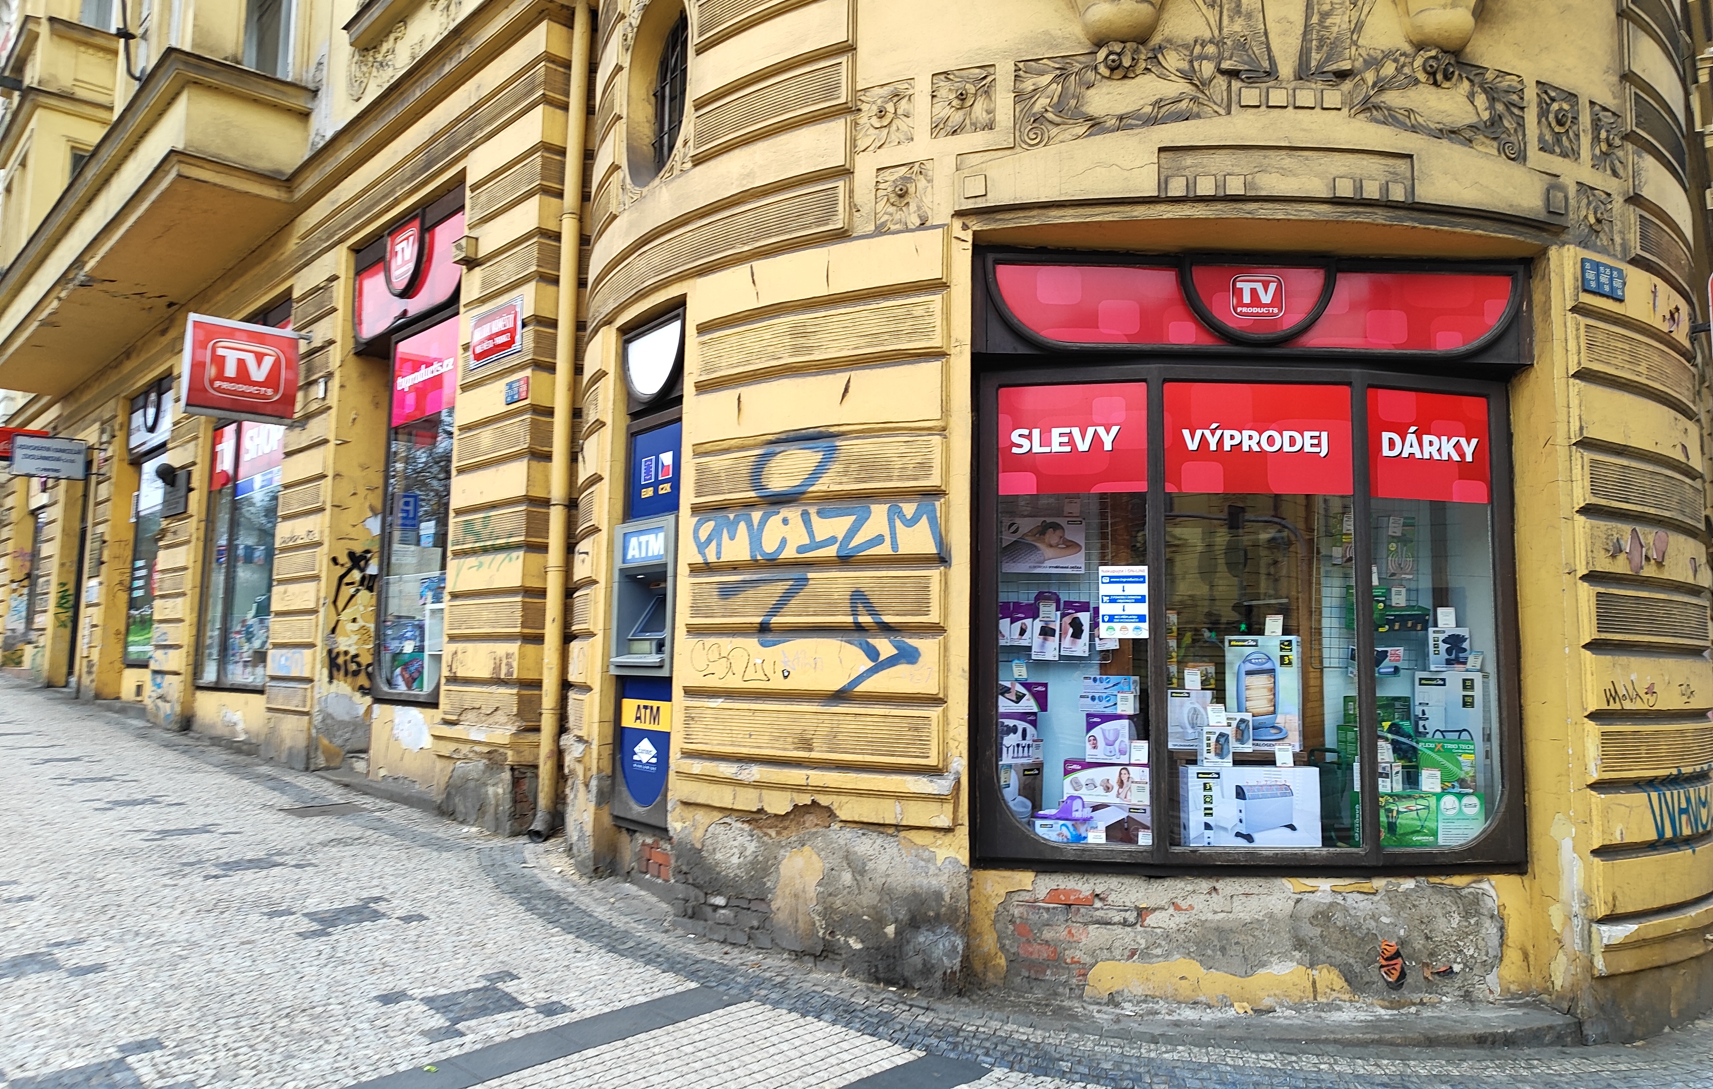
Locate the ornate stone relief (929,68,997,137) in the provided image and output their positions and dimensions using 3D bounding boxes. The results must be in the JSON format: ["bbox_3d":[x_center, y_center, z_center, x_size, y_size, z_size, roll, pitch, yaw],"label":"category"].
[{"bbox_3d":[0.450,-1.866,5.004,0.279,0.283,0.060,-1,-6,20],"label":"ornate stone relief"}]

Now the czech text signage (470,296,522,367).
[{"bbox_3d":[-2.363,-1.378,7.791,0.030,0.370,0.750,7,-8,-43],"label":"czech text signage"}]

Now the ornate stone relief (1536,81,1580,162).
[{"bbox_3d":[3.028,-1.819,5.117,0.276,0.307,0.060,4,-7,-25],"label":"ornate stone relief"}]

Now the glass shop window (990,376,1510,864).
[{"bbox_3d":[1.674,0.292,4.920,2.244,1.969,0.260,1,-6,0],"label":"glass shop window"}]

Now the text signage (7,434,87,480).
[{"bbox_3d":[-10.972,-1.175,16.143,0.860,0.540,0.070,7,-8,-43],"label":"text signage"}]

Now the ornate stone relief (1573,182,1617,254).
[{"bbox_3d":[3.224,-1.422,5.183,0.282,0.274,0.060,4,-7,-29],"label":"ornate stone relief"}]

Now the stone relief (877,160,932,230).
[{"bbox_3d":[0.203,-1.479,5.063,0.262,0.298,0.060,-2,-7,25],"label":"stone relief"}]

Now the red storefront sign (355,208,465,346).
[{"bbox_3d":[-3.486,-2.100,9.302,0.120,0.740,2.182,7,-8,-43],"label":"red storefront sign"}]

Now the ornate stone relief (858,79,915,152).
[{"bbox_3d":[0.122,-1.857,5.145,0.277,0.287,0.060,-2,-7,26],"label":"ornate stone relief"}]

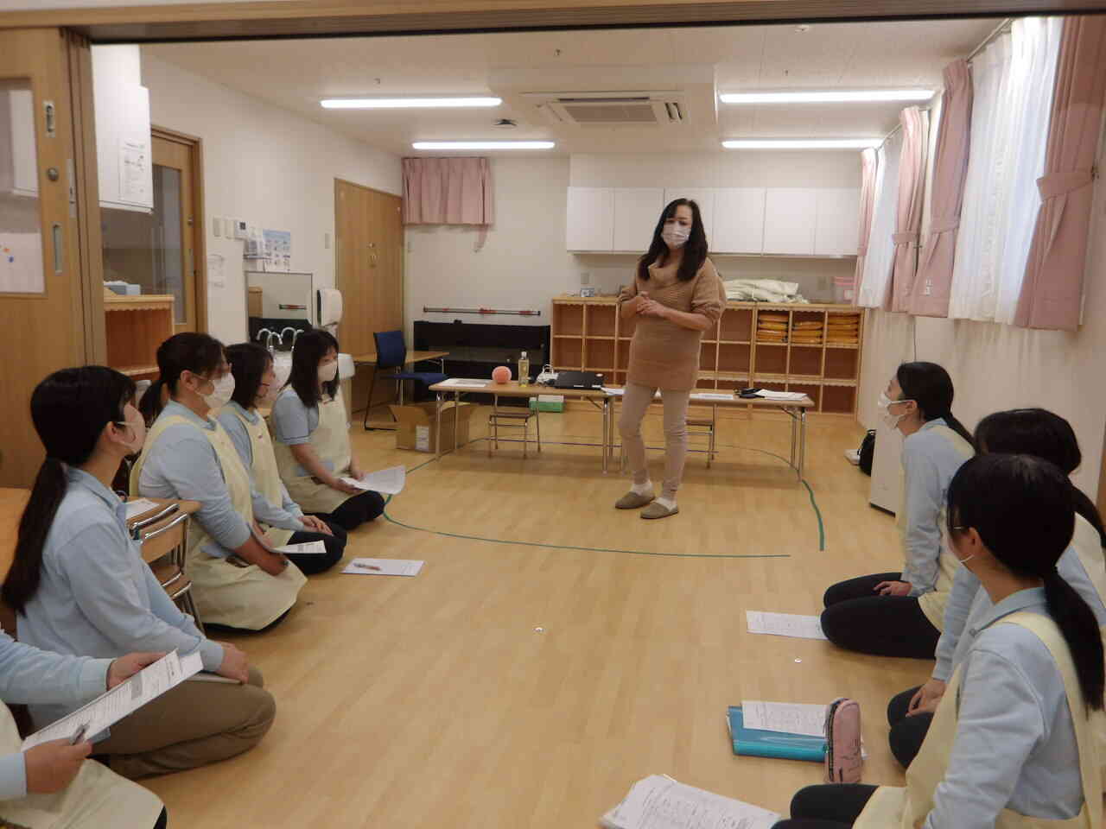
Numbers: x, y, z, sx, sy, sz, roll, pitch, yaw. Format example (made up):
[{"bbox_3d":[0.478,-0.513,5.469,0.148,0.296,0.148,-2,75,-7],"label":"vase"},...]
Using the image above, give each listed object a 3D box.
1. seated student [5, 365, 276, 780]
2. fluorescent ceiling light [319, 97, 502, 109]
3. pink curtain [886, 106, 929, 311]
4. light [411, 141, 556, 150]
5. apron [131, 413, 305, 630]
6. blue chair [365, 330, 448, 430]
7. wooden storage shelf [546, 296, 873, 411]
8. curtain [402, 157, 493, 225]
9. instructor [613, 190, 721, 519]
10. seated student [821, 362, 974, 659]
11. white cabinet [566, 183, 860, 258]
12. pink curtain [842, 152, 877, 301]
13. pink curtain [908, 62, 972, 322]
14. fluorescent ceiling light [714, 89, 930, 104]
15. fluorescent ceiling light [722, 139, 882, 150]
[{"bbox_3d":[-0.994,0.354,2.057,0.590,0.910,0.460,-2,9,-25],"label":"seated student"},{"bbox_3d":[-0.945,-2.064,5.702,1.260,0.070,0.130,3,9,10],"label":"fluorescent ceiling light"},{"bbox_3d":[2.218,-1.272,5.464,0.130,1.230,0.500,3,9,11],"label":"pink curtain"},{"bbox_3d":[-0.610,-2.386,7.642,1.260,0.070,0.160,3,9,11],"label":"light"},{"bbox_3d":[-1.162,0.326,2.942,0.530,0.680,0.450,0,8,-8],"label":"apron"},{"bbox_3d":[-1.143,-0.283,6.794,0.530,0.770,0.500,4,9,14],"label":"blue chair"},{"bbox_3d":[1.352,-0.512,7.885,2.720,1.040,0.370,3,9,10],"label":"wooden storage shelf"},{"bbox_3d":[-1.078,-2.247,8.666,0.950,0.660,0.120,3,9,11],"label":"curtain"},{"bbox_3d":[0.603,-0.278,4.351,0.500,1.570,0.390,9,11,41],"label":"instructor"},{"bbox_3d":[1.213,0.290,2.853,0.590,0.920,0.450,4,9,16],"label":"seated student"},{"bbox_3d":[1.415,-1.708,7.689,2.560,0.570,0.380,3,9,10],"label":"white cabinet"},{"bbox_3d":[2.554,-1.516,7.113,0.120,1.230,0.500,3,9,11],"label":"pink curtain"},{"bbox_3d":[2.024,-1.133,4.524,0.130,1.230,0.550,3,9,11],"label":"pink curtain"},{"bbox_3d":[1.690,-1.987,5.379,1.260,0.070,0.160,3,9,11],"label":"fluorescent ceiling light"},{"bbox_3d":[2.009,-2.172,6.934,1.260,0.070,0.130,3,9,10],"label":"fluorescent ceiling light"}]

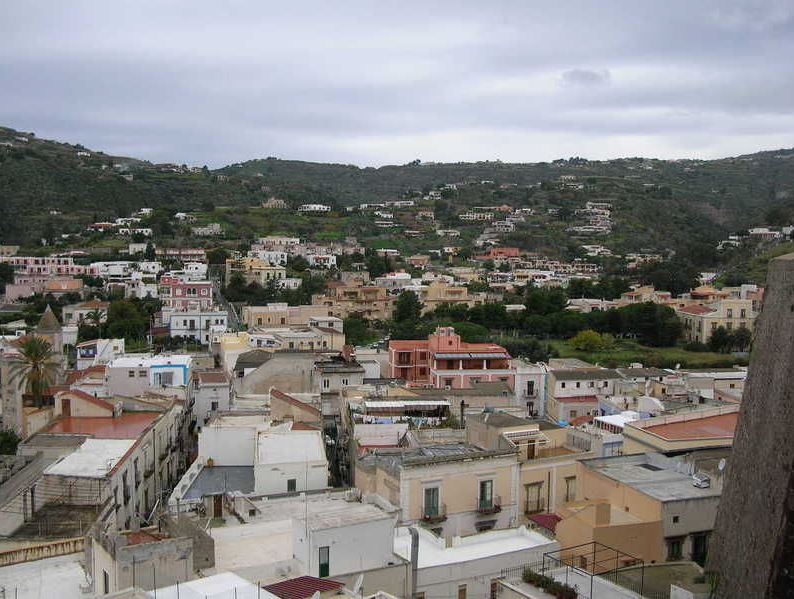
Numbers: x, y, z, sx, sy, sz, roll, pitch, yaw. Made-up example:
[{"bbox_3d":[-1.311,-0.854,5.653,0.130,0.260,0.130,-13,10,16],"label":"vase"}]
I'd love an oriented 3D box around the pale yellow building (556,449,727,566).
[{"bbox_3d":[19.680,18.330,73.460,14.200,5.500,13.000,-1,5,-21],"label":"pale yellow building"}]

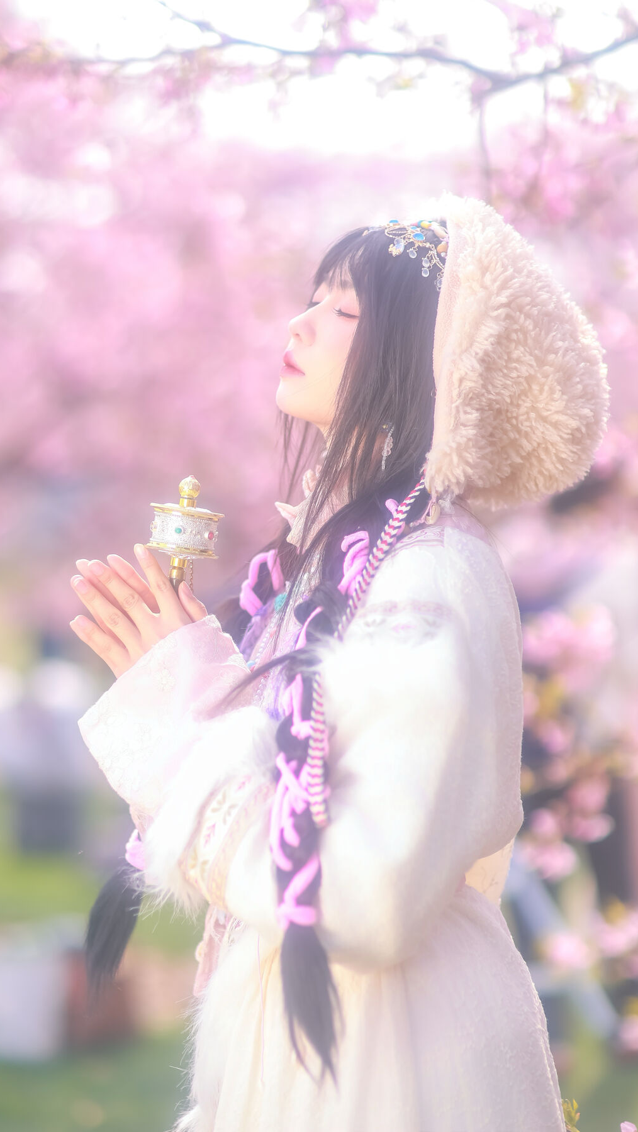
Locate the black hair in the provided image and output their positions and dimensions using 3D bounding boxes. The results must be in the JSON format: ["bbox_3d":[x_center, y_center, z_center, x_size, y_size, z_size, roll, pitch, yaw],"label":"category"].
[{"bbox_3d":[-0.032,0.077,2.360,0.340,0.770,0.280,0,-1,-20],"label":"black hair"}]

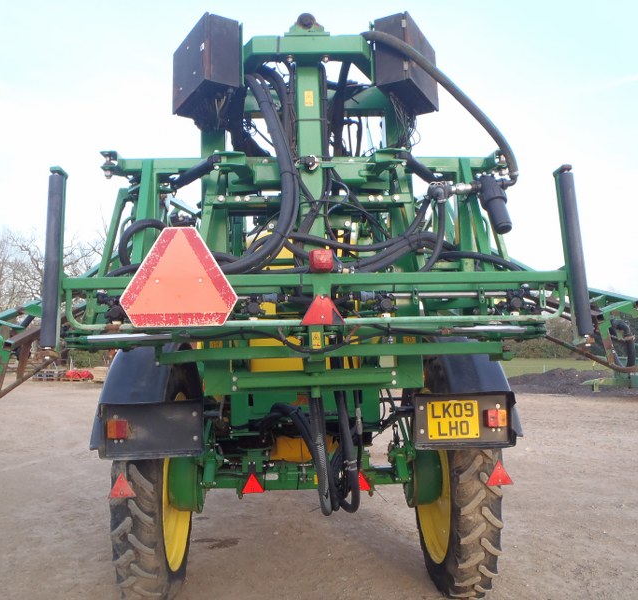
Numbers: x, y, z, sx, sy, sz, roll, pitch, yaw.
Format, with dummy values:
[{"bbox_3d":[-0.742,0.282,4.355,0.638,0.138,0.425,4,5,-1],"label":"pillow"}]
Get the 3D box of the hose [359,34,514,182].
[{"bbox_3d":[0.484,-0.773,2.600,0.590,0.590,0.200,-1,-4,-3],"label":"hose"}]

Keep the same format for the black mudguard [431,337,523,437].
[{"bbox_3d":[0.785,0.520,4.060,0.580,0.600,1.050,-1,-4,-3],"label":"black mudguard"}]

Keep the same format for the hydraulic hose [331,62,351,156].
[{"bbox_3d":[0.099,-0.839,2.850,0.085,0.410,0.100,-1,-4,-3],"label":"hydraulic hose"}]

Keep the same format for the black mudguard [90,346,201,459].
[{"bbox_3d":[-0.940,0.570,3.970,0.600,0.630,1.050,-1,-4,-3],"label":"black mudguard"}]

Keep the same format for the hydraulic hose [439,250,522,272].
[{"bbox_3d":[0.640,-0.158,2.580,0.335,0.080,0.130,-1,-4,-3],"label":"hydraulic hose"}]

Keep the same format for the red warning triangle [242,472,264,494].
[{"bbox_3d":[-0.436,1.216,4.280,0.147,0.137,0.012,-1,-4,-3],"label":"red warning triangle"}]

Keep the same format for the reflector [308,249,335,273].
[{"bbox_3d":[0.009,-0.140,2.320,0.085,0.080,0.055,0,-4,-6],"label":"reflector"}]

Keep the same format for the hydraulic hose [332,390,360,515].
[{"bbox_3d":[0.131,0.693,2.980,0.115,0.535,0.200,-1,-4,-3],"label":"hydraulic hose"}]

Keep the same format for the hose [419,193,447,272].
[{"bbox_3d":[0.435,-0.257,2.460,0.100,0.300,0.090,-1,-4,-3],"label":"hose"}]

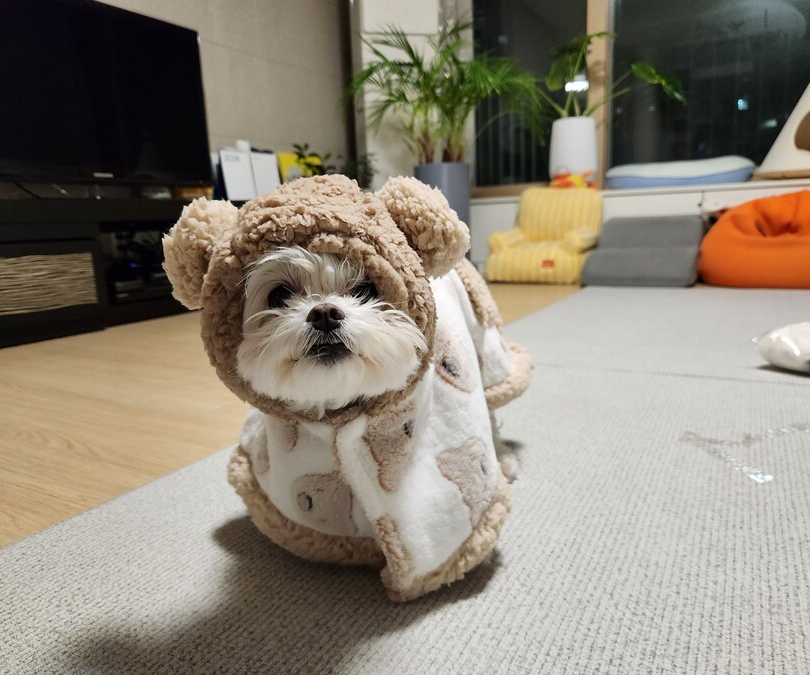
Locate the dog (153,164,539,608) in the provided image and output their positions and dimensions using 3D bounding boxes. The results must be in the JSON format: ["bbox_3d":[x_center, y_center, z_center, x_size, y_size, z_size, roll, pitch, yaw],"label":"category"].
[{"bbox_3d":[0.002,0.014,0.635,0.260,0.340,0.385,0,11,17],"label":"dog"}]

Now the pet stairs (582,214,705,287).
[{"bbox_3d":[1.139,-0.414,2.826,0.460,0.287,0.530,3,12,30],"label":"pet stairs"}]

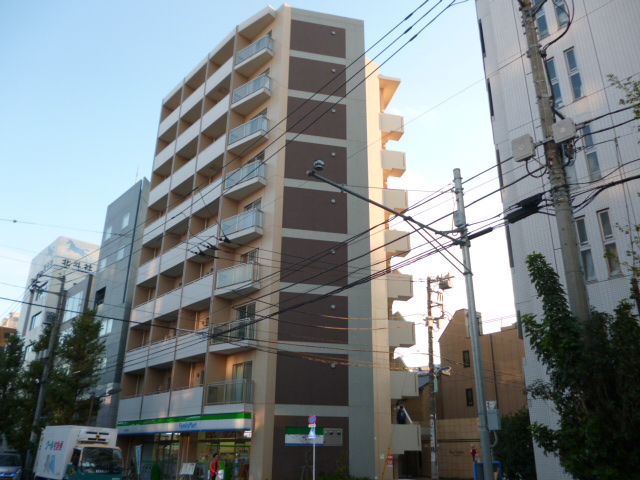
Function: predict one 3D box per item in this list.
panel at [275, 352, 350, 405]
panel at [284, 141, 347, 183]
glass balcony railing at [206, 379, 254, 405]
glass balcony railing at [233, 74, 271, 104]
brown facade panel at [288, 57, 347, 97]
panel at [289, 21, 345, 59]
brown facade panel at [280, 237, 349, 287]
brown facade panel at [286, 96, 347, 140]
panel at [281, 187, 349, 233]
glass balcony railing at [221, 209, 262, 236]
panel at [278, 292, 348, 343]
[{"bbox_3d":[-0.325,6.500,24.238,3.443,2.361,0.100,5,-22,-11],"label":"panel"},{"bbox_3d":[-0.179,-4.244,28.563,3.443,2.397,0.100,5,-22,-11],"label":"panel"},{"bbox_3d":[-4.283,7.280,24.603,2.565,0.941,0.590,-15,-27,34],"label":"glass balcony railing"},{"bbox_3d":[-4.064,-8.860,31.100,2.565,0.941,0.590,-15,-27,34],"label":"glass balcony railing"},{"bbox_3d":[-0.107,-9.624,30.729,3.443,2.397,0.100,5,-22,-11],"label":"brown facade panel"},{"bbox_3d":[-0.070,-12.314,31.812,3.443,2.397,0.100,5,-22,-11],"label":"panel"},{"bbox_3d":[-0.252,1.136,26.397,3.443,2.397,0.100,5,-22,-11],"label":"brown facade panel"},{"bbox_3d":[-0.143,-6.934,29.646,3.443,2.397,0.100,5,-22,-11],"label":"brown facade panel"},{"bbox_3d":[-0.216,-1.554,27.480,3.443,2.397,0.100,5,-22,-11],"label":"panel"},{"bbox_3d":[-4.173,-0.790,27.851,2.565,0.941,0.590,-15,-27,34],"label":"glass balcony railing"},{"bbox_3d":[-0.289,3.826,25.315,3.443,2.397,0.100,5,-22,-11],"label":"panel"}]

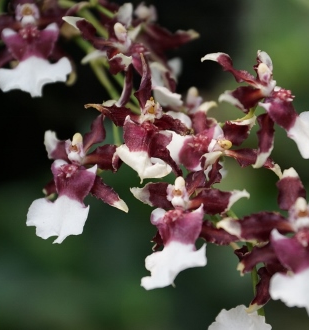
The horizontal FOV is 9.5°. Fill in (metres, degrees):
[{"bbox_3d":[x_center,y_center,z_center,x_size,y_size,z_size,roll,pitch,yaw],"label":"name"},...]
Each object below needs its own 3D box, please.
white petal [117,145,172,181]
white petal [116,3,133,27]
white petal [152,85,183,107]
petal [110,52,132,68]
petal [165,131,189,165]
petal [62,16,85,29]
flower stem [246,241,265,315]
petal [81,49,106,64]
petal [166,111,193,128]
[{"bbox_3d":[-0.003,0.000,0.497,0.015,0.010,0.008,0,0,0],"label":"white petal"},{"bbox_3d":[-0.009,-0.043,0.530,0.005,0.007,0.005,0,0,0],"label":"white petal"},{"bbox_3d":[0.004,-0.019,0.527,0.009,0.006,0.005,0,0,0],"label":"white petal"},{"bbox_3d":[-0.010,-0.029,0.520,0.006,0.004,0.005,0,0,0],"label":"petal"},{"bbox_3d":[0.006,-0.005,0.508,0.007,0.009,0.006,0,0,0],"label":"petal"},{"bbox_3d":[-0.023,-0.040,0.525,0.007,0.003,0.005,0,0,0],"label":"petal"},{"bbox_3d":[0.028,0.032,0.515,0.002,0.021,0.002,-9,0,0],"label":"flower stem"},{"bbox_3d":[-0.017,-0.031,0.530,0.007,0.005,0.005,0,0,0],"label":"petal"},{"bbox_3d":[0.007,-0.013,0.520,0.007,0.005,0.005,0,0,0],"label":"petal"}]

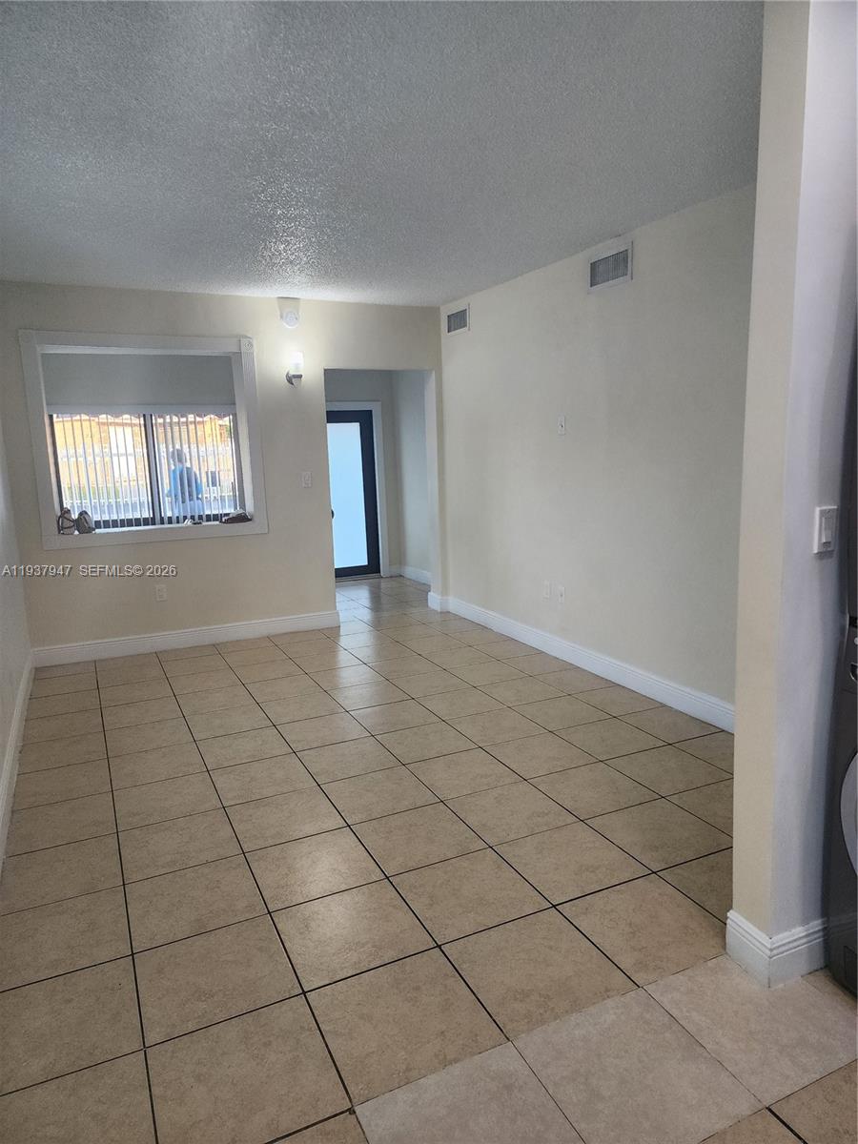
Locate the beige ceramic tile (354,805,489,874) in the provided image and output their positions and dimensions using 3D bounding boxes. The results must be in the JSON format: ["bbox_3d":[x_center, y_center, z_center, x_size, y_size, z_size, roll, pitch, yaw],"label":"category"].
[{"bbox_3d":[-0.039,1.000,2.857,0.398,0.010,0.394,-7,11,-24],"label":"beige ceramic tile"}]

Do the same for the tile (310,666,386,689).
[{"bbox_3d":[-0.536,0.684,4.887,0.406,0.010,0.406,-7,11,-24],"label":"tile"}]

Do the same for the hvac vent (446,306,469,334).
[{"bbox_3d":[0.218,-1.941,5.879,0.030,0.190,0.404,-7,11,-24],"label":"hvac vent"}]

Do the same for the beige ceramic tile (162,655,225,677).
[{"bbox_3d":[-1.597,0.644,5.210,0.403,0.010,0.397,-7,11,-24],"label":"beige ceramic tile"}]

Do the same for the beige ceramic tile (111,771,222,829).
[{"bbox_3d":[-1.119,0.975,3.249,0.401,0.010,0.401,-7,11,-24],"label":"beige ceramic tile"}]

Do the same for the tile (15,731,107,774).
[{"bbox_3d":[-1.916,0.951,3.998,0.411,0.010,0.420,-7,11,-24],"label":"tile"}]

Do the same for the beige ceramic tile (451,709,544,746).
[{"bbox_3d":[0.354,0.803,3.929,0.403,0.010,0.398,-7,11,-24],"label":"beige ceramic tile"}]

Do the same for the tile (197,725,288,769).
[{"bbox_3d":[-0.961,0.908,3.922,0.417,0.010,0.414,-7,11,-24],"label":"tile"}]

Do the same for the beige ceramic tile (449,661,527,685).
[{"bbox_3d":[0.372,0.643,4.785,0.393,0.010,0.390,-7,11,-24],"label":"beige ceramic tile"}]

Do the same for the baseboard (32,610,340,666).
[{"bbox_3d":[-1.816,0.508,5.969,2.318,0.138,0.018,-6,11,-22],"label":"baseboard"}]

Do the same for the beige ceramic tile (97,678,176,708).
[{"bbox_3d":[-1.820,0.760,4.752,0.406,0.010,0.406,-7,11,-24],"label":"beige ceramic tile"}]

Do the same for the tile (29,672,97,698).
[{"bbox_3d":[-2.435,0.764,5.074,0.417,0.010,0.414,-7,11,-24],"label":"tile"}]

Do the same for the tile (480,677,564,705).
[{"bbox_3d":[0.569,0.736,4.662,0.420,0.010,0.420,-7,11,-24],"label":"tile"}]

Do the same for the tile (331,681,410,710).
[{"bbox_3d":[-0.361,0.731,4.473,0.401,0.010,0.401,-7,11,-24],"label":"tile"}]

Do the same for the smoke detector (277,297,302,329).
[{"bbox_3d":[-1.026,-1.879,5.644,0.145,0.145,0.050,-7,11,-24],"label":"smoke detector"}]

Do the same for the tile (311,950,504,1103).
[{"bbox_3d":[-0.069,1.157,1.974,0.403,0.010,0.396,-7,11,-24],"label":"tile"}]

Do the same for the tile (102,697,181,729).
[{"bbox_3d":[-1.698,0.836,4.498,0.417,0.010,0.414,-7,11,-24],"label":"tile"}]

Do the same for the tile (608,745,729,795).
[{"bbox_3d":[1.049,0.870,3.351,0.393,0.010,0.394,-7,11,-24],"label":"tile"}]

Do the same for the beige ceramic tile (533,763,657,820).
[{"bbox_3d":[0.690,0.912,3.187,0.401,0.010,0.401,-7,11,-24],"label":"beige ceramic tile"}]

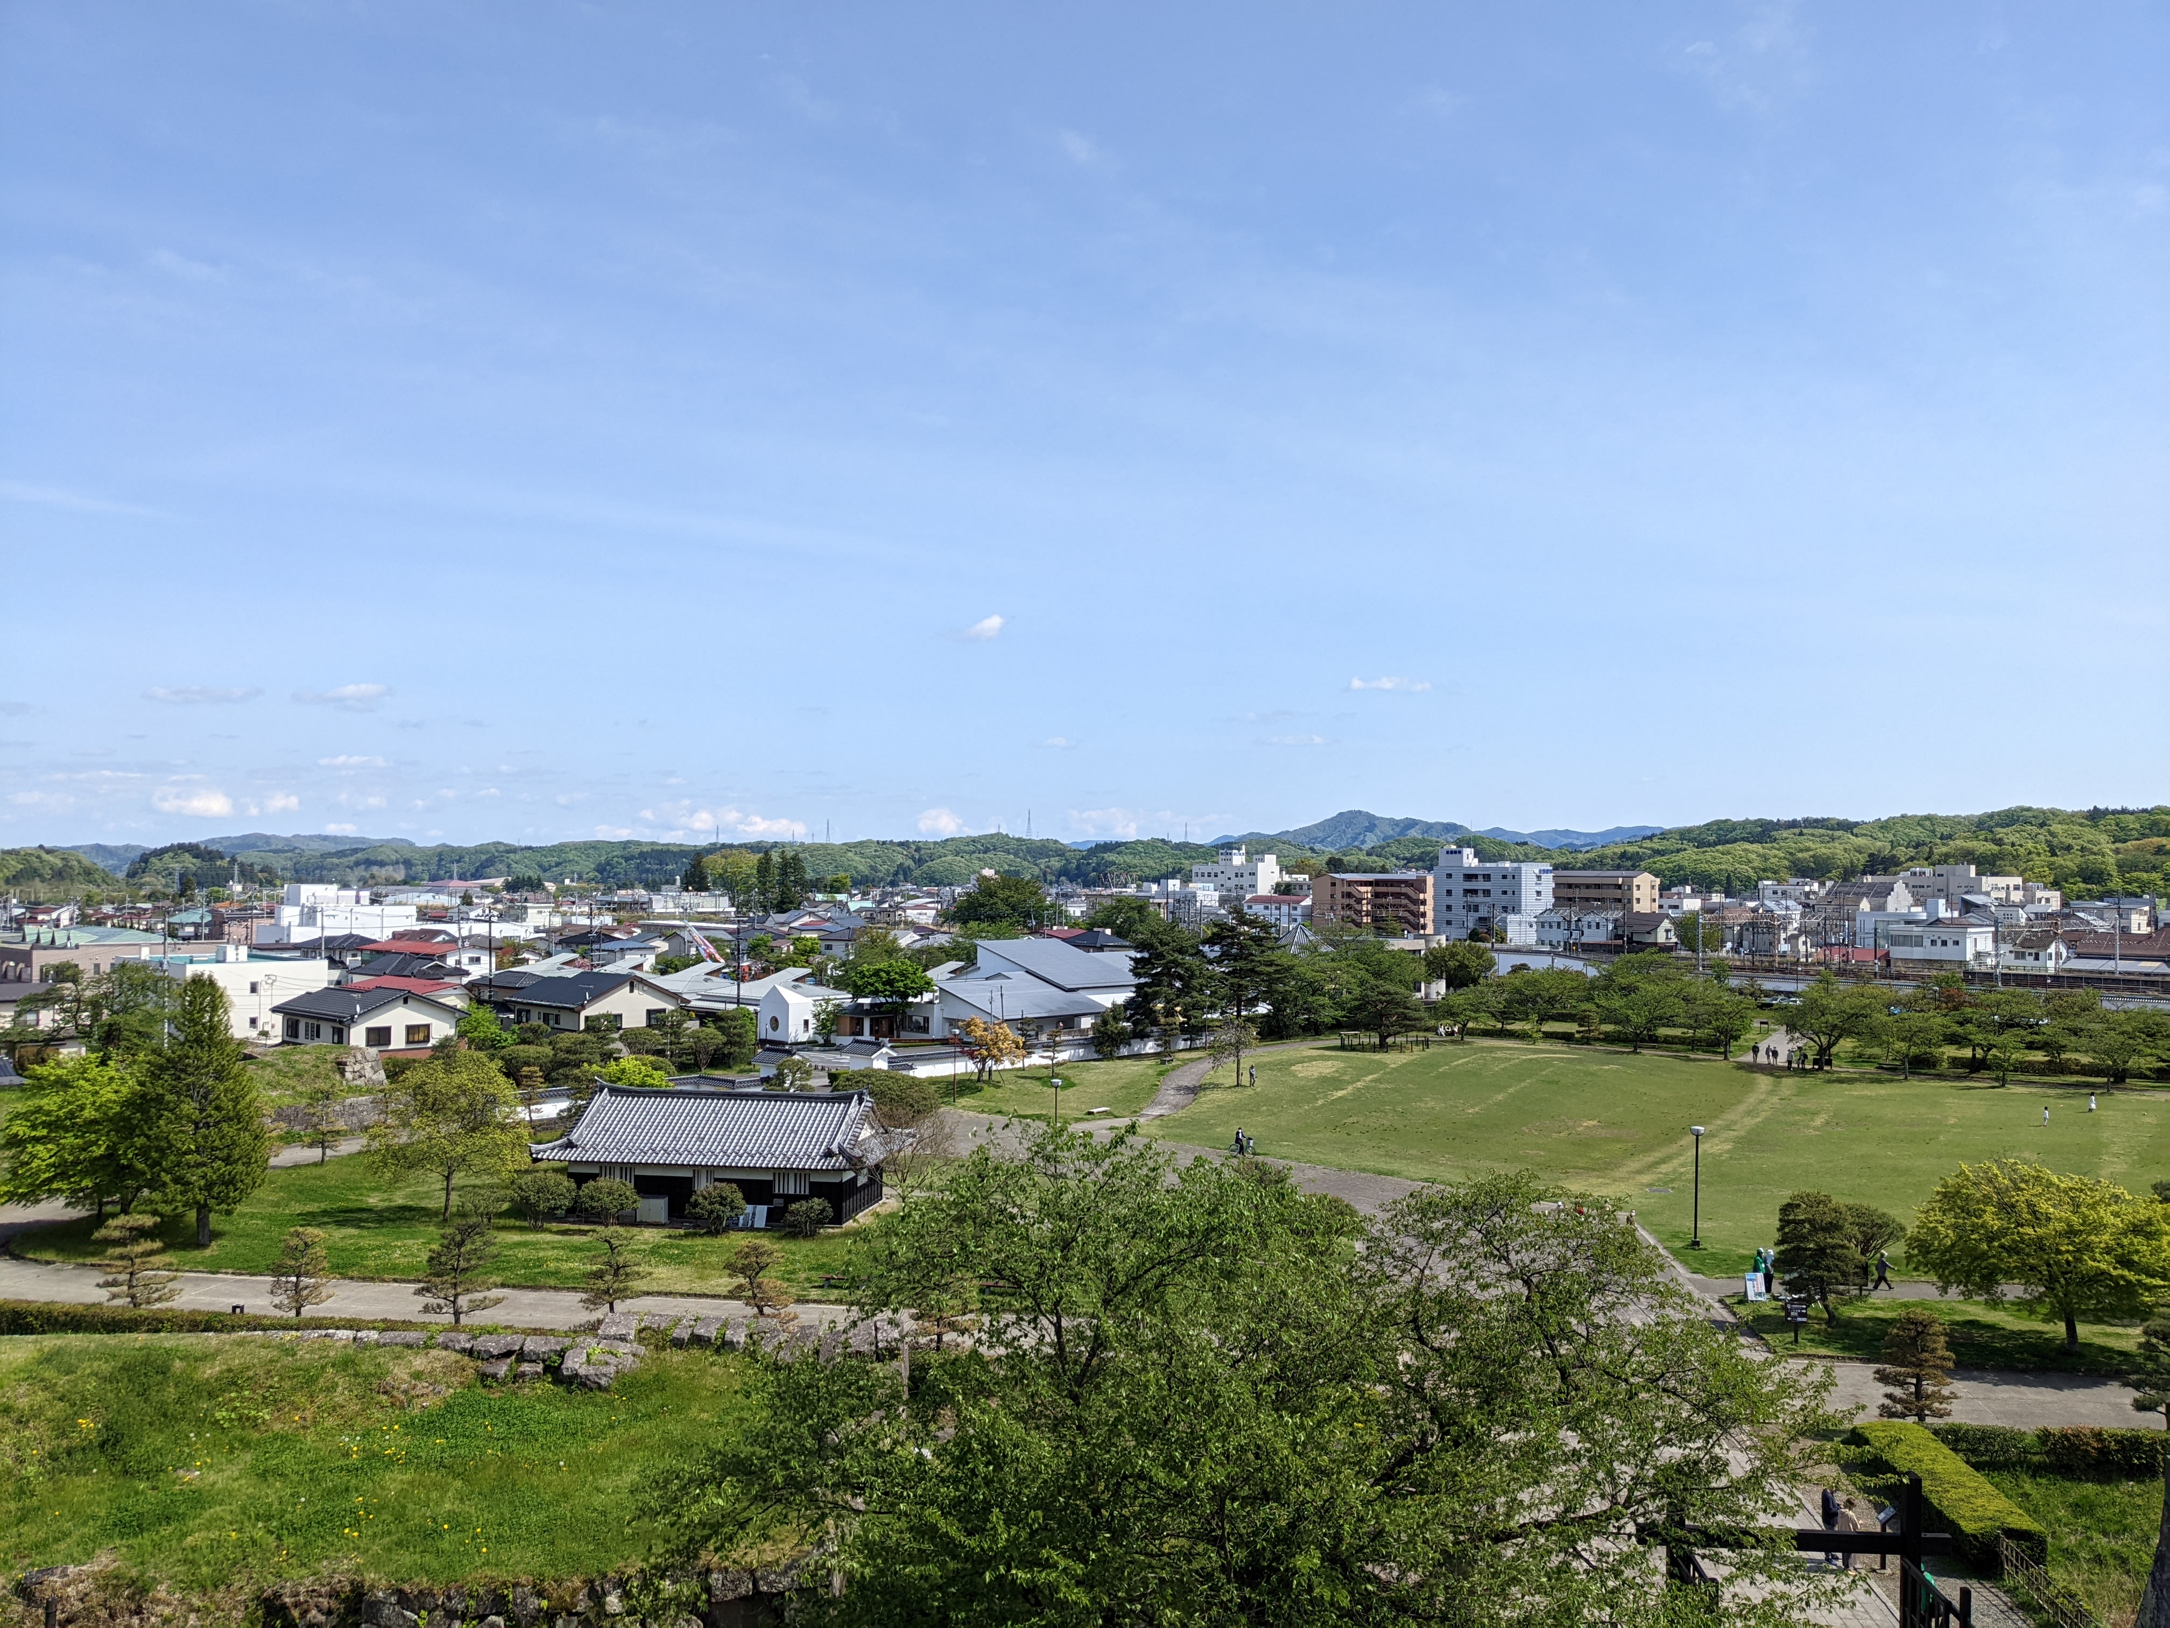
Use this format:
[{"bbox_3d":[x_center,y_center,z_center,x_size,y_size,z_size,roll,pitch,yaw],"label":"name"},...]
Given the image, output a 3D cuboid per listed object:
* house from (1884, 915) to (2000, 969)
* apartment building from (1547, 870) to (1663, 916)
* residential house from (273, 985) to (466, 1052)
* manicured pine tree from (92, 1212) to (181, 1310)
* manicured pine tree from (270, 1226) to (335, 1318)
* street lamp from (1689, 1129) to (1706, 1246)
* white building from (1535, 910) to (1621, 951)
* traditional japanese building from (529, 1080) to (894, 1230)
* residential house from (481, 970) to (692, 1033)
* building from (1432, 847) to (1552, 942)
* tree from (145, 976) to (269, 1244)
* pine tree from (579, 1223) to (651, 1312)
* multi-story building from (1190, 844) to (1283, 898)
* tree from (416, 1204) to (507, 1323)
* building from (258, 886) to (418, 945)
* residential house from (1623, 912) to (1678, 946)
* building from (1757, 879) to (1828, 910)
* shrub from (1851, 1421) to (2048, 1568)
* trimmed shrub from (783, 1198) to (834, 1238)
[{"bbox_3d":[134.669,20.201,265.509,10.500,7.900,12.000,1,-2,-40],"label":"house"},{"bbox_3d":[112.794,19.109,369.517,9.000,13.074,23.000,1,-2,-37],"label":"apartment building"},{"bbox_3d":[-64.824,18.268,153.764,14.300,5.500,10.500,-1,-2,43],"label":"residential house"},{"bbox_3d":[-34.943,16.531,62.408,3.000,3.850,2.900,0,-2,0],"label":"manicured pine tree"},{"bbox_3d":[-28.751,16.754,61.987,2.296,3.320,2.296,0,-2,0],"label":"manicured pine tree"},{"bbox_3d":[26.757,16.305,74.049,0.637,5.210,0.637,0,-2,0],"label":"street lamp"},{"bbox_3d":[90.078,20.277,304.003,8.000,6.620,15.500,2,-2,-42],"label":"white building"},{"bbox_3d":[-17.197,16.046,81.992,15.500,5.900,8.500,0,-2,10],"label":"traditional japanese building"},{"bbox_3d":[-49.170,18.650,168.707,11.800,5.641,15.500,2,-2,-45],"label":"residential house"},{"bbox_3d":[83.526,16.648,343.911,12.800,19.400,19.000,2,-2,-45],"label":"building"},{"bbox_3d":[-38.318,12.974,73.804,5.100,11.600,5.000,0,-2,0],"label":"tree"},{"bbox_3d":[-17.471,16.838,62.693,2.510,3.260,2.510,0,-2,0],"label":"pine tree"},{"bbox_3d":[41.939,19.775,466.119,9.500,20.000,23.000,2,-2,-45],"label":"multi-story building"},{"bbox_3d":[-22.346,16.205,60.606,3.100,4.400,2.900,0,-2,0],"label":"tree"},{"bbox_3d":[-129.144,18.613,292.716,15.000,12.600,22.000,-2,-2,44],"label":"building"},{"bbox_3d":[101.608,21.498,306.395,7.800,6.800,8.800,1,-2,-40],"label":"residential house"},{"bbox_3d":[164.145,20.842,392.637,9.500,11.181,13.000,1,-2,-38],"label":"building"},{"bbox_3d":[21.409,16.828,42.345,1.900,1.000,7.600,0,-2,6],"label":"shrub"},{"bbox_3d":[-12.277,17.909,74.991,2.200,1.800,2.100,0,-2,0],"label":"trimmed shrub"}]

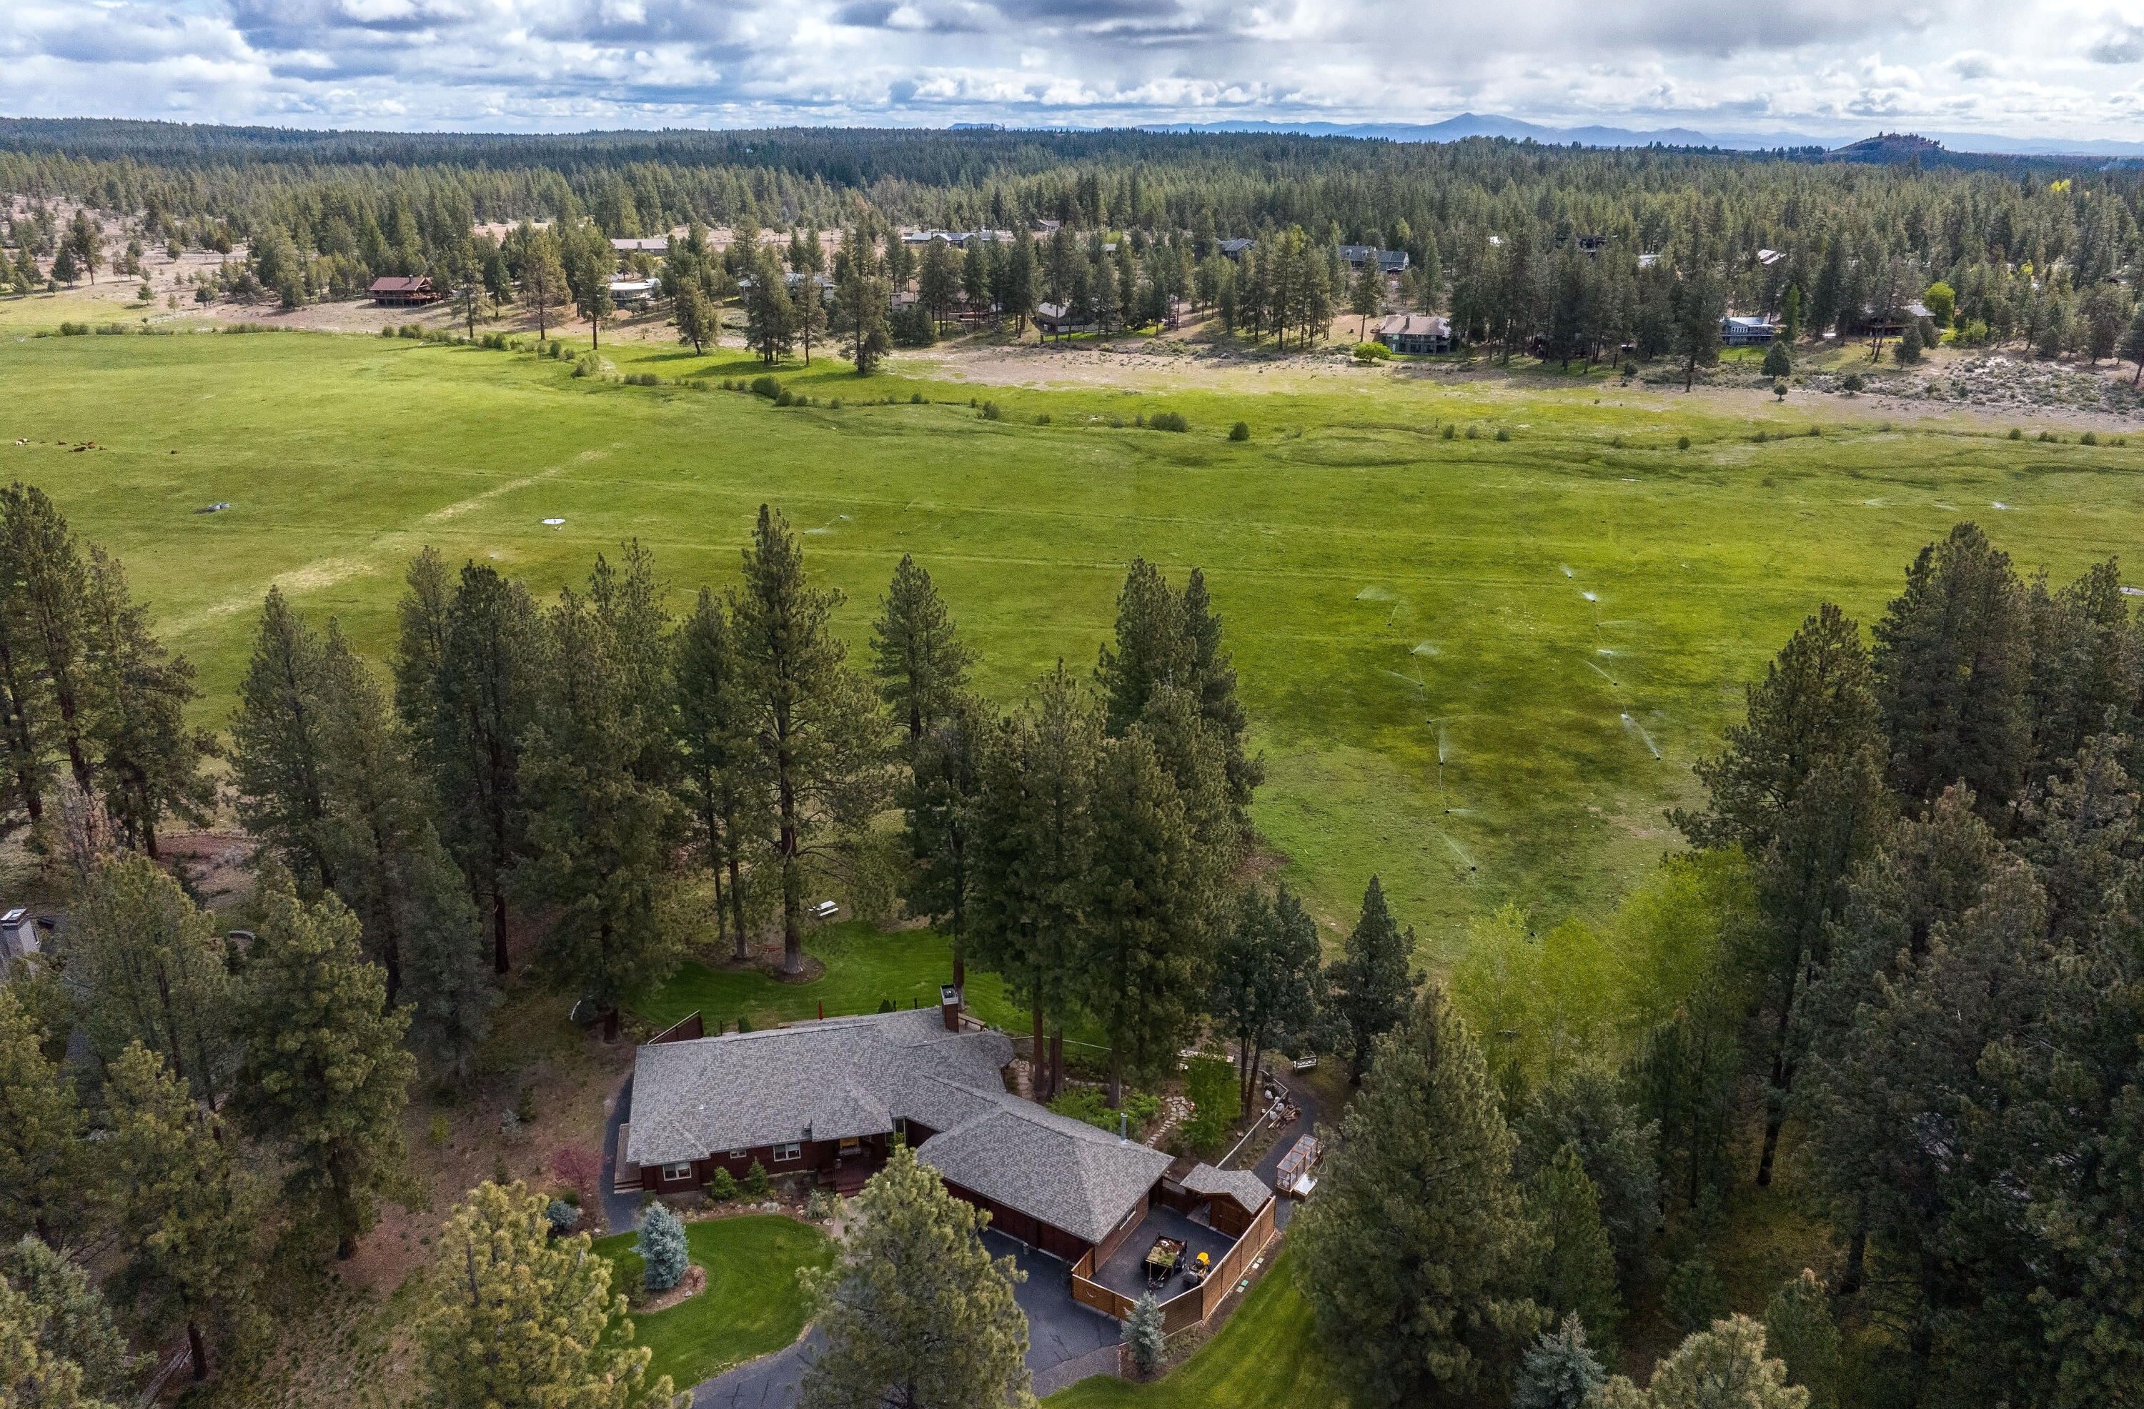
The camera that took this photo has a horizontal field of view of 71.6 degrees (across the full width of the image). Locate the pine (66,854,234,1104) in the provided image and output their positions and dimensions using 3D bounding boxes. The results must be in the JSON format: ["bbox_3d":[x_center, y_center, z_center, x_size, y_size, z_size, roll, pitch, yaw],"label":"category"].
[{"bbox_3d":[-50.060,17.020,80.950,8.760,19.290,8.760,1,21,0],"label":"pine"}]

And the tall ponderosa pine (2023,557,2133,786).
[{"bbox_3d":[80.490,3.030,118.290,9.340,29.830,9.340,0,21,0],"label":"tall ponderosa pine"}]

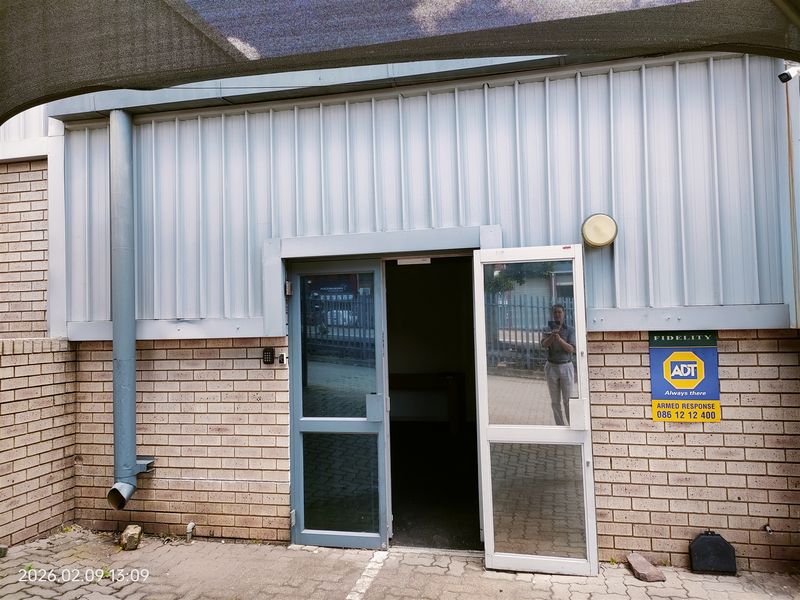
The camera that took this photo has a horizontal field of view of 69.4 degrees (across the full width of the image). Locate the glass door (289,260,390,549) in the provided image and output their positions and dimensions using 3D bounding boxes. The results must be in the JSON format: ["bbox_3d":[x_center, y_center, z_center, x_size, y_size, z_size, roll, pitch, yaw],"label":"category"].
[{"bbox_3d":[-0.456,0.760,4.284,0.742,2.100,0.050,-2,-3,13],"label":"glass door"}]

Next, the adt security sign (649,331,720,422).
[{"bbox_3d":[1.848,0.499,3.742,0.405,0.592,0.012,-2,-3,13],"label":"adt security sign"}]

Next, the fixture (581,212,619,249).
[{"bbox_3d":[1.307,-0.454,3.776,0.230,0.230,0.090,-2,-3,13],"label":"fixture"}]

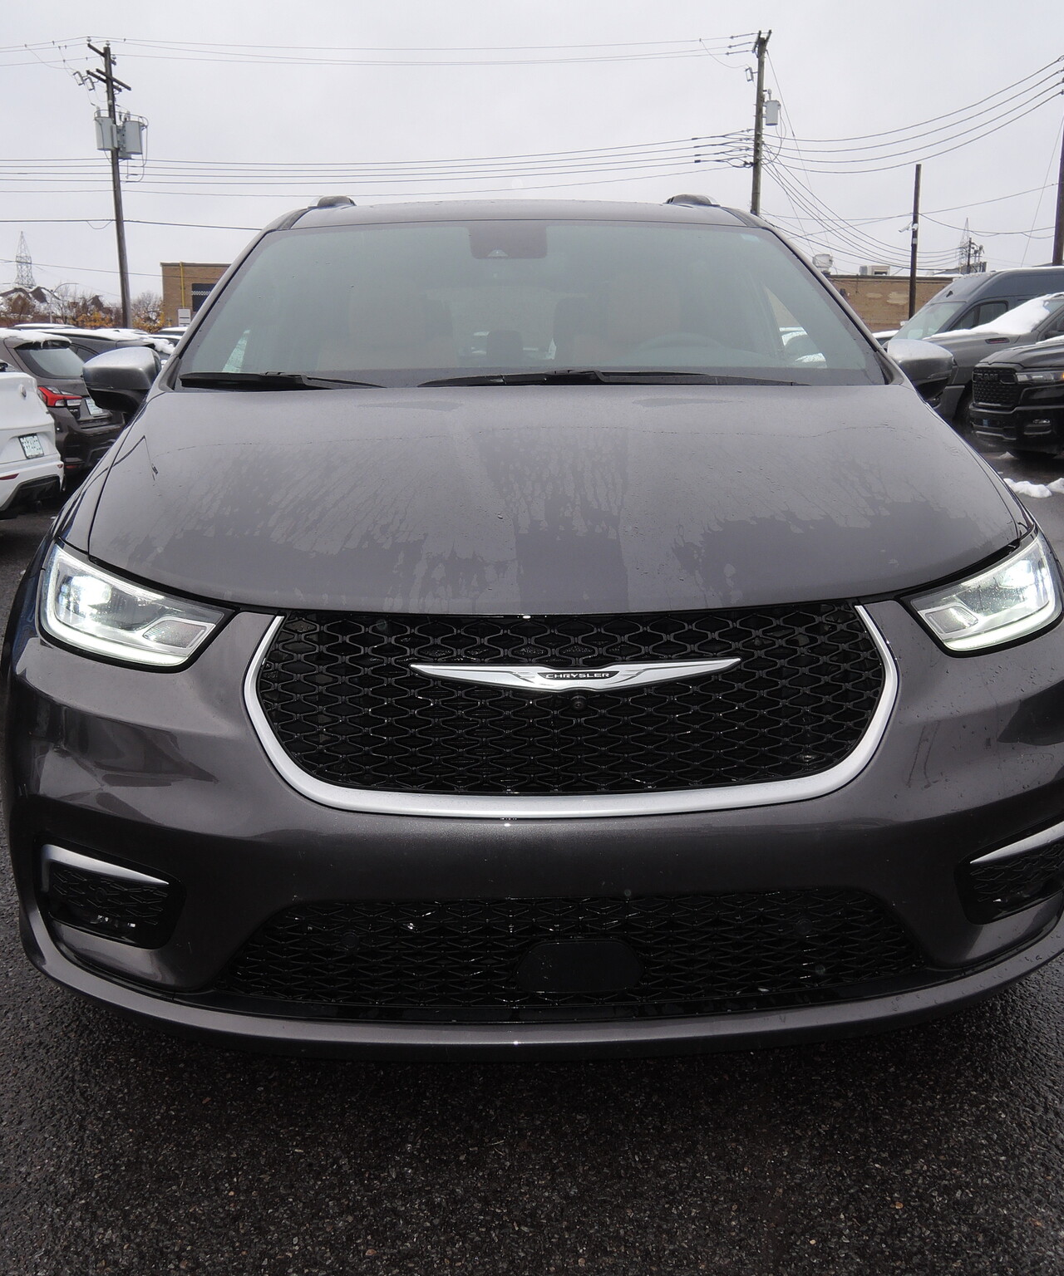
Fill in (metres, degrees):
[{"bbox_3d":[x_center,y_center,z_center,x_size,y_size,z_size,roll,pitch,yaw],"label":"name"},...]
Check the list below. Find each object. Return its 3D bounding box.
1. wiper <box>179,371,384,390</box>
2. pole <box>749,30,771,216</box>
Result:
[{"bbox_3d":[-0.602,-0.611,2.810,0.580,0.050,0.070,4,14,19],"label":"wiper"},{"bbox_3d":[7.428,-13.863,39.403,0.320,11.680,0.320,0,13,0],"label":"pole"}]

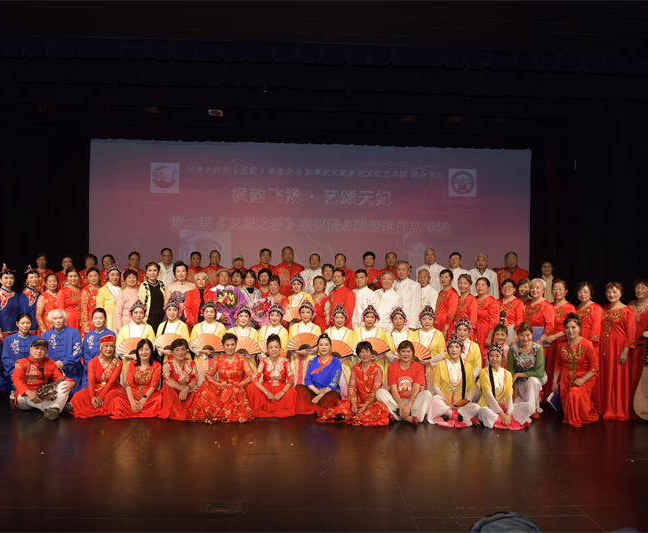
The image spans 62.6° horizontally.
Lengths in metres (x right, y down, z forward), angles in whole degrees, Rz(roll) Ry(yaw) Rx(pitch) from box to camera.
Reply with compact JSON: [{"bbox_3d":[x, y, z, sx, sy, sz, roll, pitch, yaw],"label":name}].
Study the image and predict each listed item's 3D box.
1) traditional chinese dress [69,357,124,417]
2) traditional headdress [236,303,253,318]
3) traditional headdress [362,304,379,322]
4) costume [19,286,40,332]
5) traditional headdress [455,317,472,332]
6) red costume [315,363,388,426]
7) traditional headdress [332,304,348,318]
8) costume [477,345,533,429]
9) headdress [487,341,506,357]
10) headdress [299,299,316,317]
[{"bbox_3d":[-2.547,1.314,5.970,0.540,0.630,0.520,1,0,-9],"label":"traditional chinese dress"},{"bbox_3d":[-1.014,0.561,6.800,0.210,0.200,0.220,1,0,-5],"label":"traditional headdress"},{"bbox_3d":[0.593,0.599,6.800,0.210,0.220,0.220,1,0,0],"label":"traditional headdress"},{"bbox_3d":[-3.906,0.574,7.120,0.400,0.610,0.260,1,0,-17],"label":"costume"},{"bbox_3d":[1.656,0.692,6.330,0.210,0.200,0.200,1,0,9],"label":"traditional headdress"},{"bbox_3d":[0.314,1.365,5.880,0.780,0.620,0.550,1,0,0],"label":"red costume"},{"bbox_3d":[0.201,0.549,6.480,0.200,0.180,0.200,1,0,0],"label":"traditional headdress"},{"bbox_3d":[1.991,1.292,5.880,0.580,0.820,0.550,1,0,3],"label":"costume"},{"bbox_3d":[1.925,0.915,5.950,0.225,0.190,0.220,1,0,6],"label":"headdress"},{"bbox_3d":[-0.205,0.510,6.630,0.220,0.220,0.220,1,0,-2],"label":"headdress"}]

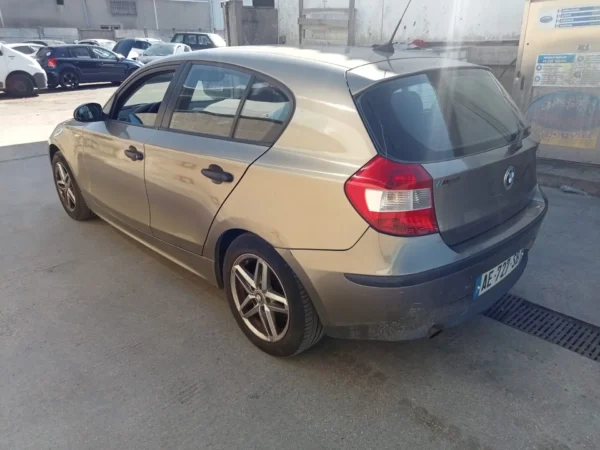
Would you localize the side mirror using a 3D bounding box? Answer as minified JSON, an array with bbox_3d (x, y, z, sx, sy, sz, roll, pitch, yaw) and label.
[{"bbox_3d":[-1.373,-0.735,3.169,0.200,0.137,0.125,-22,29,-39],"label":"side mirror"}]

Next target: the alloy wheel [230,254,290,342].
[{"bbox_3d":[-0.150,0.338,2.391,0.160,0.447,0.447,-22,29,-39],"label":"alloy wheel"}]

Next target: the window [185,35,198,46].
[{"bbox_3d":[-5.589,-9.504,25.000,0.720,0.470,0.060,10,22,24],"label":"window"}]

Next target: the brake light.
[{"bbox_3d":[0.349,-0.118,1.823,0.300,0.310,0.260,-17,27,-40],"label":"brake light"}]

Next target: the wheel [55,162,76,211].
[{"bbox_3d":[-1.974,-0.348,4.237,0.170,0.445,0.445,-17,27,-40],"label":"wheel"}]

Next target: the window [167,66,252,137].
[{"bbox_3d":[-0.474,-0.653,2.524,0.630,0.380,0.060,21,6,43],"label":"window"}]

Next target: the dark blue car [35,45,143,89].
[{"bbox_3d":[-8.121,-6.341,19.248,4.250,1.440,1.780,-21,29,-38],"label":"dark blue car"}]

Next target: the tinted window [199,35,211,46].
[{"bbox_3d":[-4.414,-8.545,22.500,0.600,0.460,0.050,2,11,10],"label":"tinted window"}]

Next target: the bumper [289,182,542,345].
[{"bbox_3d":[0.777,0.082,2.491,1.740,0.610,0.590,-17,27,-40],"label":"bumper"}]

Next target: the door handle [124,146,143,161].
[{"bbox_3d":[-0.977,-0.419,2.856,0.055,0.085,0.230,-22,29,-39],"label":"door handle"}]

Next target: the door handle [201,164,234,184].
[{"bbox_3d":[-0.408,-0.245,2.370,0.055,0.090,0.265,-17,27,-40],"label":"door handle"}]

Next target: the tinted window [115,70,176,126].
[{"bbox_3d":[-0.968,-0.769,2.969,0.602,0.369,0.050,20,6,43],"label":"tinted window"}]

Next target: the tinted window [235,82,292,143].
[{"bbox_3d":[-0.157,-0.492,2.132,0.320,0.274,0.050,20,6,43],"label":"tinted window"}]

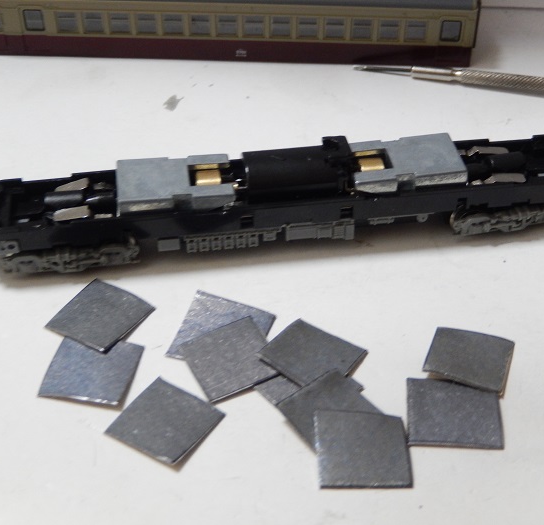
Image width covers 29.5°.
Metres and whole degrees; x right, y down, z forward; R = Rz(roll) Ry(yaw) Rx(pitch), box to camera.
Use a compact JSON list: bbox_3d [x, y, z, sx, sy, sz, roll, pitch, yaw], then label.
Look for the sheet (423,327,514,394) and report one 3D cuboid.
[{"bbox_3d":[0.035,0.017,0.182,0.014,0.001,0.014,13,39,15],"label":"sheet"}]

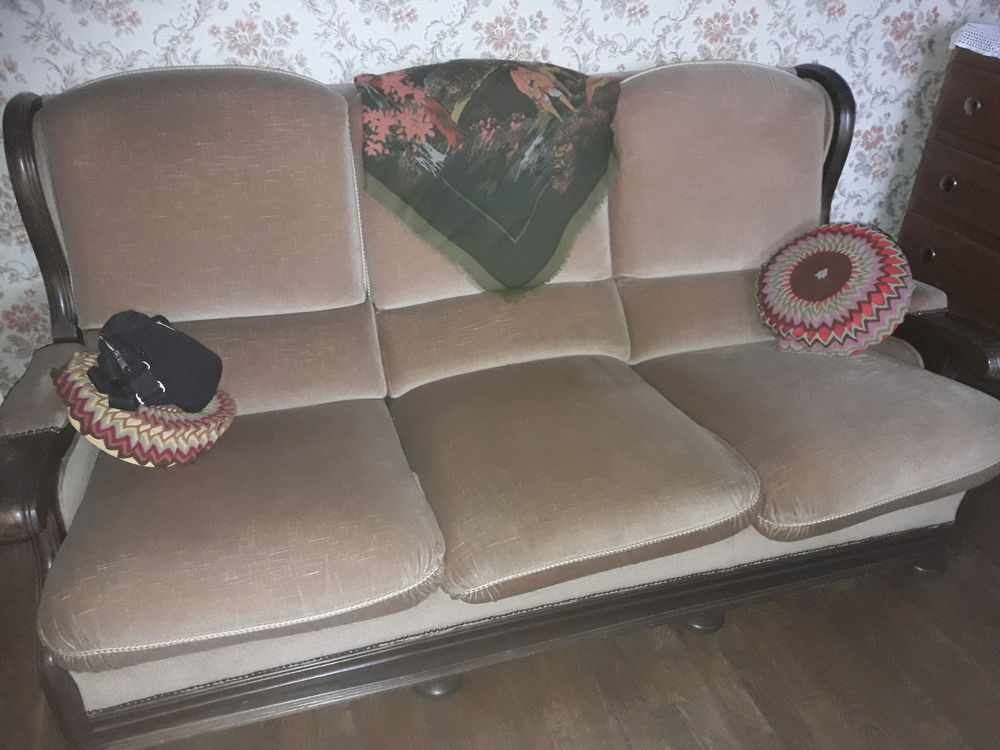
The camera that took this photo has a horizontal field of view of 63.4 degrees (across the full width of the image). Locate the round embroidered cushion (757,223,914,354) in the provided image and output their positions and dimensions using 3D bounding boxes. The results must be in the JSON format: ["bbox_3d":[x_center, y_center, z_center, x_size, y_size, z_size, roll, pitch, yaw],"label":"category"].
[{"bbox_3d":[0.787,-0.205,1.921,0.353,0.126,0.353,-50,41,-2],"label":"round embroidered cushion"}]

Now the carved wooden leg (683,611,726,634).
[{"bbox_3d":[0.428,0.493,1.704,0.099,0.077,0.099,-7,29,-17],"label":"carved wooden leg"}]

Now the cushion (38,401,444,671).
[{"bbox_3d":[-0.434,0.215,1.381,0.559,0.122,0.578,-8,31,-16],"label":"cushion"}]

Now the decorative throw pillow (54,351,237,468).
[{"bbox_3d":[-0.632,0.052,1.451,0.314,0.127,0.314,8,26,-24],"label":"decorative throw pillow"}]

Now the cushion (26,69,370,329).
[{"bbox_3d":[-0.568,-0.355,1.607,0.565,0.477,0.146,-7,13,-17],"label":"cushion"}]

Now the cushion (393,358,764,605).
[{"bbox_3d":[0.104,0.143,1.533,0.559,0.122,0.578,-8,31,-16],"label":"cushion"}]

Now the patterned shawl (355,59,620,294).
[{"bbox_3d":[-0.022,-0.426,1.736,0.564,0.475,0.137,-8,18,-16],"label":"patterned shawl"}]

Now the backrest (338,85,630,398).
[{"bbox_3d":[-0.013,-0.321,1.728,0.559,0.657,0.196,-8,16,-16],"label":"backrest"}]

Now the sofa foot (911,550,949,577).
[{"bbox_3d":[0.920,0.395,1.733,0.088,0.065,0.088,-8,32,-15],"label":"sofa foot"}]

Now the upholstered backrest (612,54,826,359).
[{"bbox_3d":[0.531,-0.396,1.968,0.580,0.685,0.182,-7,13,-17],"label":"upholstered backrest"}]

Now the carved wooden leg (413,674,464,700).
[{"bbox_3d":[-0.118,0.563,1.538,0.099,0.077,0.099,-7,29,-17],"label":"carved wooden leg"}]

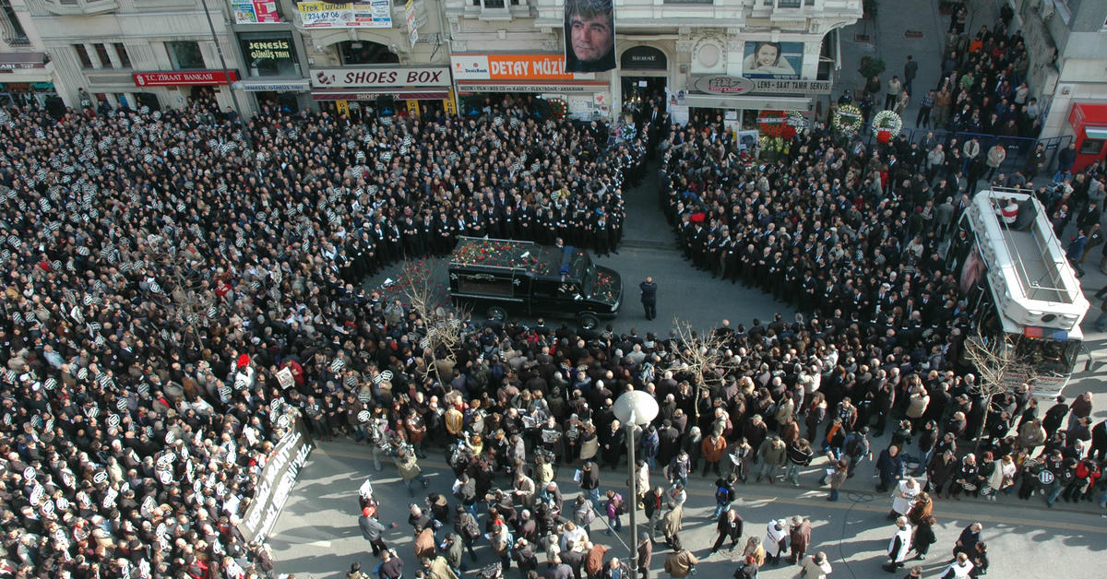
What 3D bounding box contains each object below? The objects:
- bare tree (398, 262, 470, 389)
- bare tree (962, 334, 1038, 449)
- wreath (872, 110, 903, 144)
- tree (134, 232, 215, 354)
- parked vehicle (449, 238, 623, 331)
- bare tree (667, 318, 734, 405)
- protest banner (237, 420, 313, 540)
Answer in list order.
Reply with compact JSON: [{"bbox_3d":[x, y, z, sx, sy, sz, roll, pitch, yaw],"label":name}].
[{"bbox_3d":[-3.171,1.680,22.914,2.050,4.900,2.000,3,39,10],"label":"bare tree"},{"bbox_3d":[10.873,2.849,20.751,1.950,3.800,1.850,3,39,10],"label":"bare tree"},{"bbox_3d":[13.533,-6.608,33.663,1.260,1.350,0.300,11,31,19],"label":"wreath"},{"bbox_3d":[-10.579,1.265,24.348,2.300,4.800,2.200,3,39,10],"label":"tree"},{"bbox_3d":[-0.420,-0.212,27.233,5.480,2.150,1.820,5,39,12],"label":"parked vehicle"},{"bbox_3d":[3.888,2.467,22.138,2.050,3.650,1.950,3,39,10],"label":"bare tree"},{"bbox_3d":[-7.118,5.085,21.626,0.150,1.400,3.650,4,39,11],"label":"protest banner"}]

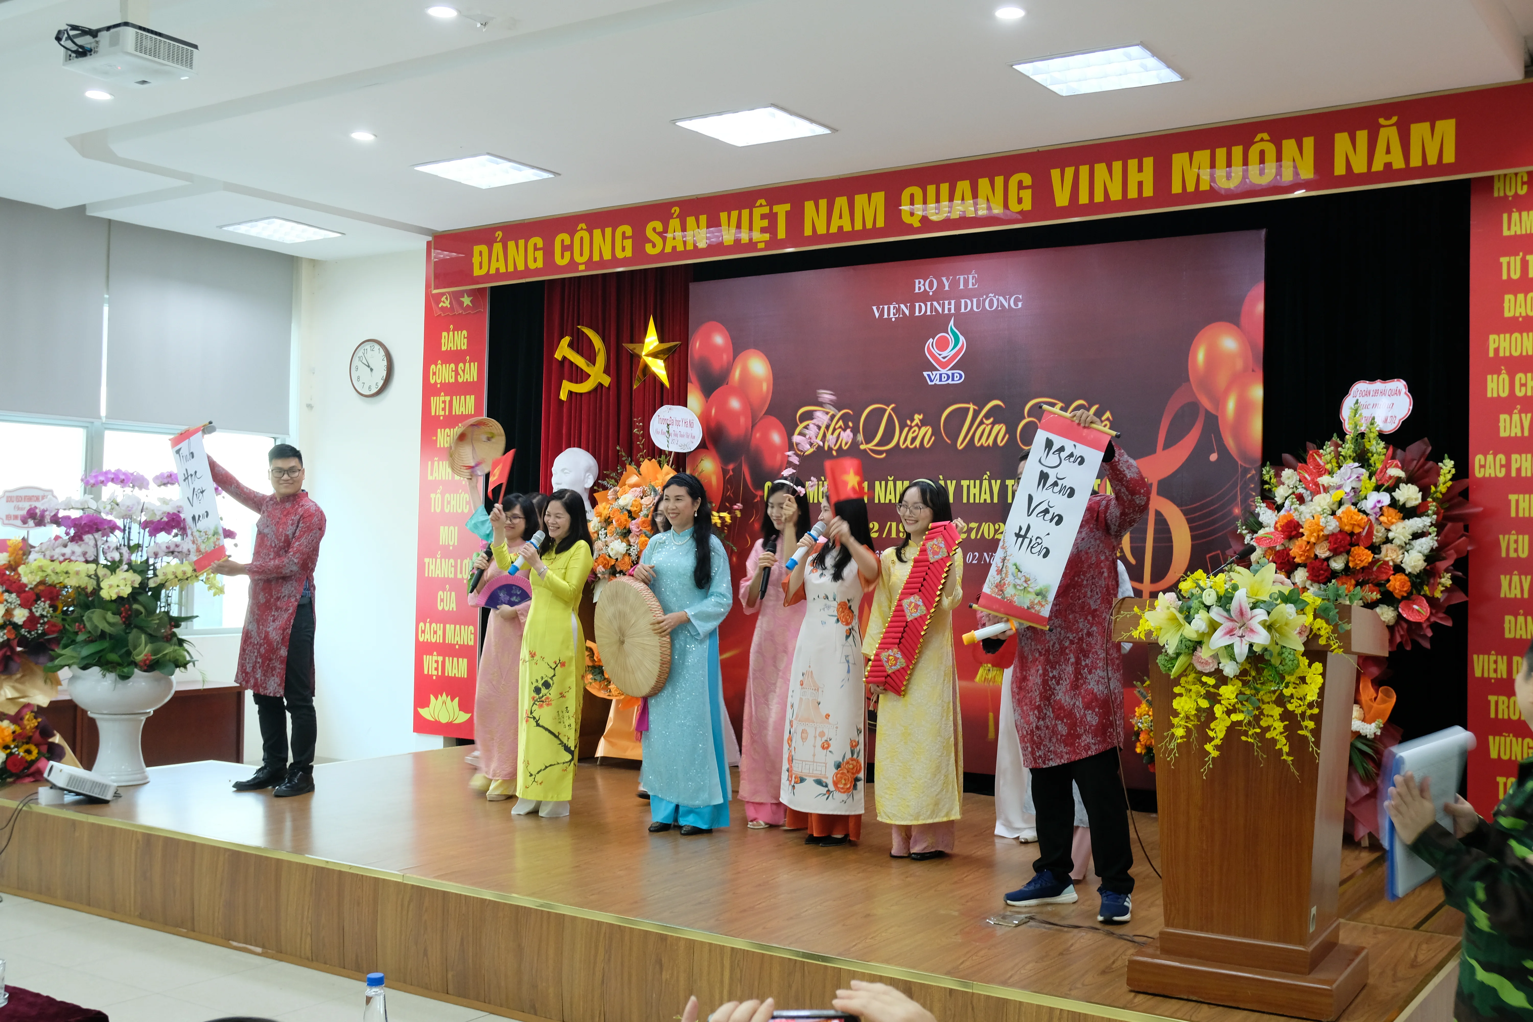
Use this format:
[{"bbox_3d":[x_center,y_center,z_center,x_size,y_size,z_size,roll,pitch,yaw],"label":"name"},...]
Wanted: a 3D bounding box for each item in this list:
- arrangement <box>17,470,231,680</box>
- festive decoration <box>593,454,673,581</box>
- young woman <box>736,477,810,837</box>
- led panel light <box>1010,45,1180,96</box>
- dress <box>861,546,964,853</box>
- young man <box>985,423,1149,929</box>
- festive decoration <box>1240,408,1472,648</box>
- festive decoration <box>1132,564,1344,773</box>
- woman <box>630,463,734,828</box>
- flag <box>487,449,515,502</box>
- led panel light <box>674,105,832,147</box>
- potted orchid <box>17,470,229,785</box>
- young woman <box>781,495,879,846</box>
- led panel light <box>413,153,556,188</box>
[{"bbox_3d":[-3.434,0.346,8.420,1.080,1.100,0.920,0,-2,23],"label":"arrangement"},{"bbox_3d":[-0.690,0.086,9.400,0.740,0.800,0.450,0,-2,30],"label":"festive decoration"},{"bbox_3d":[0.055,0.644,7.291,0.470,1.600,0.380,0,-2,33],"label":"young woman"},{"bbox_3d":[1.459,-1.945,6.900,0.600,0.050,0.600,0,-2,34],"label":"led panel light"},{"bbox_3d":[0.633,0.779,6.688,0.460,1.284,0.340,0,-2,35],"label":"dress"},{"bbox_3d":[1.084,0.533,5.643,0.600,1.800,0.520,0,-2,41],"label":"young man"},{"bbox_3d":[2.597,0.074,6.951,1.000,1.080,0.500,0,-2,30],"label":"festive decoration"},{"bbox_3d":[1.385,0.460,4.620,0.580,0.560,0.360,0,-2,34],"label":"festive decoration"},{"bbox_3d":[-0.369,0.633,7.156,0.480,1.600,0.380,0,-2,38],"label":"woman"},{"bbox_3d":[-1.216,-0.159,7.220,0.050,0.200,0.200,16,0,-38],"label":"flag"},{"bbox_3d":[-0.059,-1.938,7.858,0.600,0.050,0.600,0,-2,34],"label":"led panel light"},{"bbox_3d":[-3.351,0.599,8.239,1.060,1.620,0.920,0,-2,34],"label":"potted orchid"},{"bbox_3d":[0.276,0.672,6.862,0.480,1.530,0.400,0,-2,36],"label":"young woman"},{"bbox_3d":[-1.595,-1.954,8.972,0.600,0.060,0.600,0,-2,34],"label":"led panel light"}]

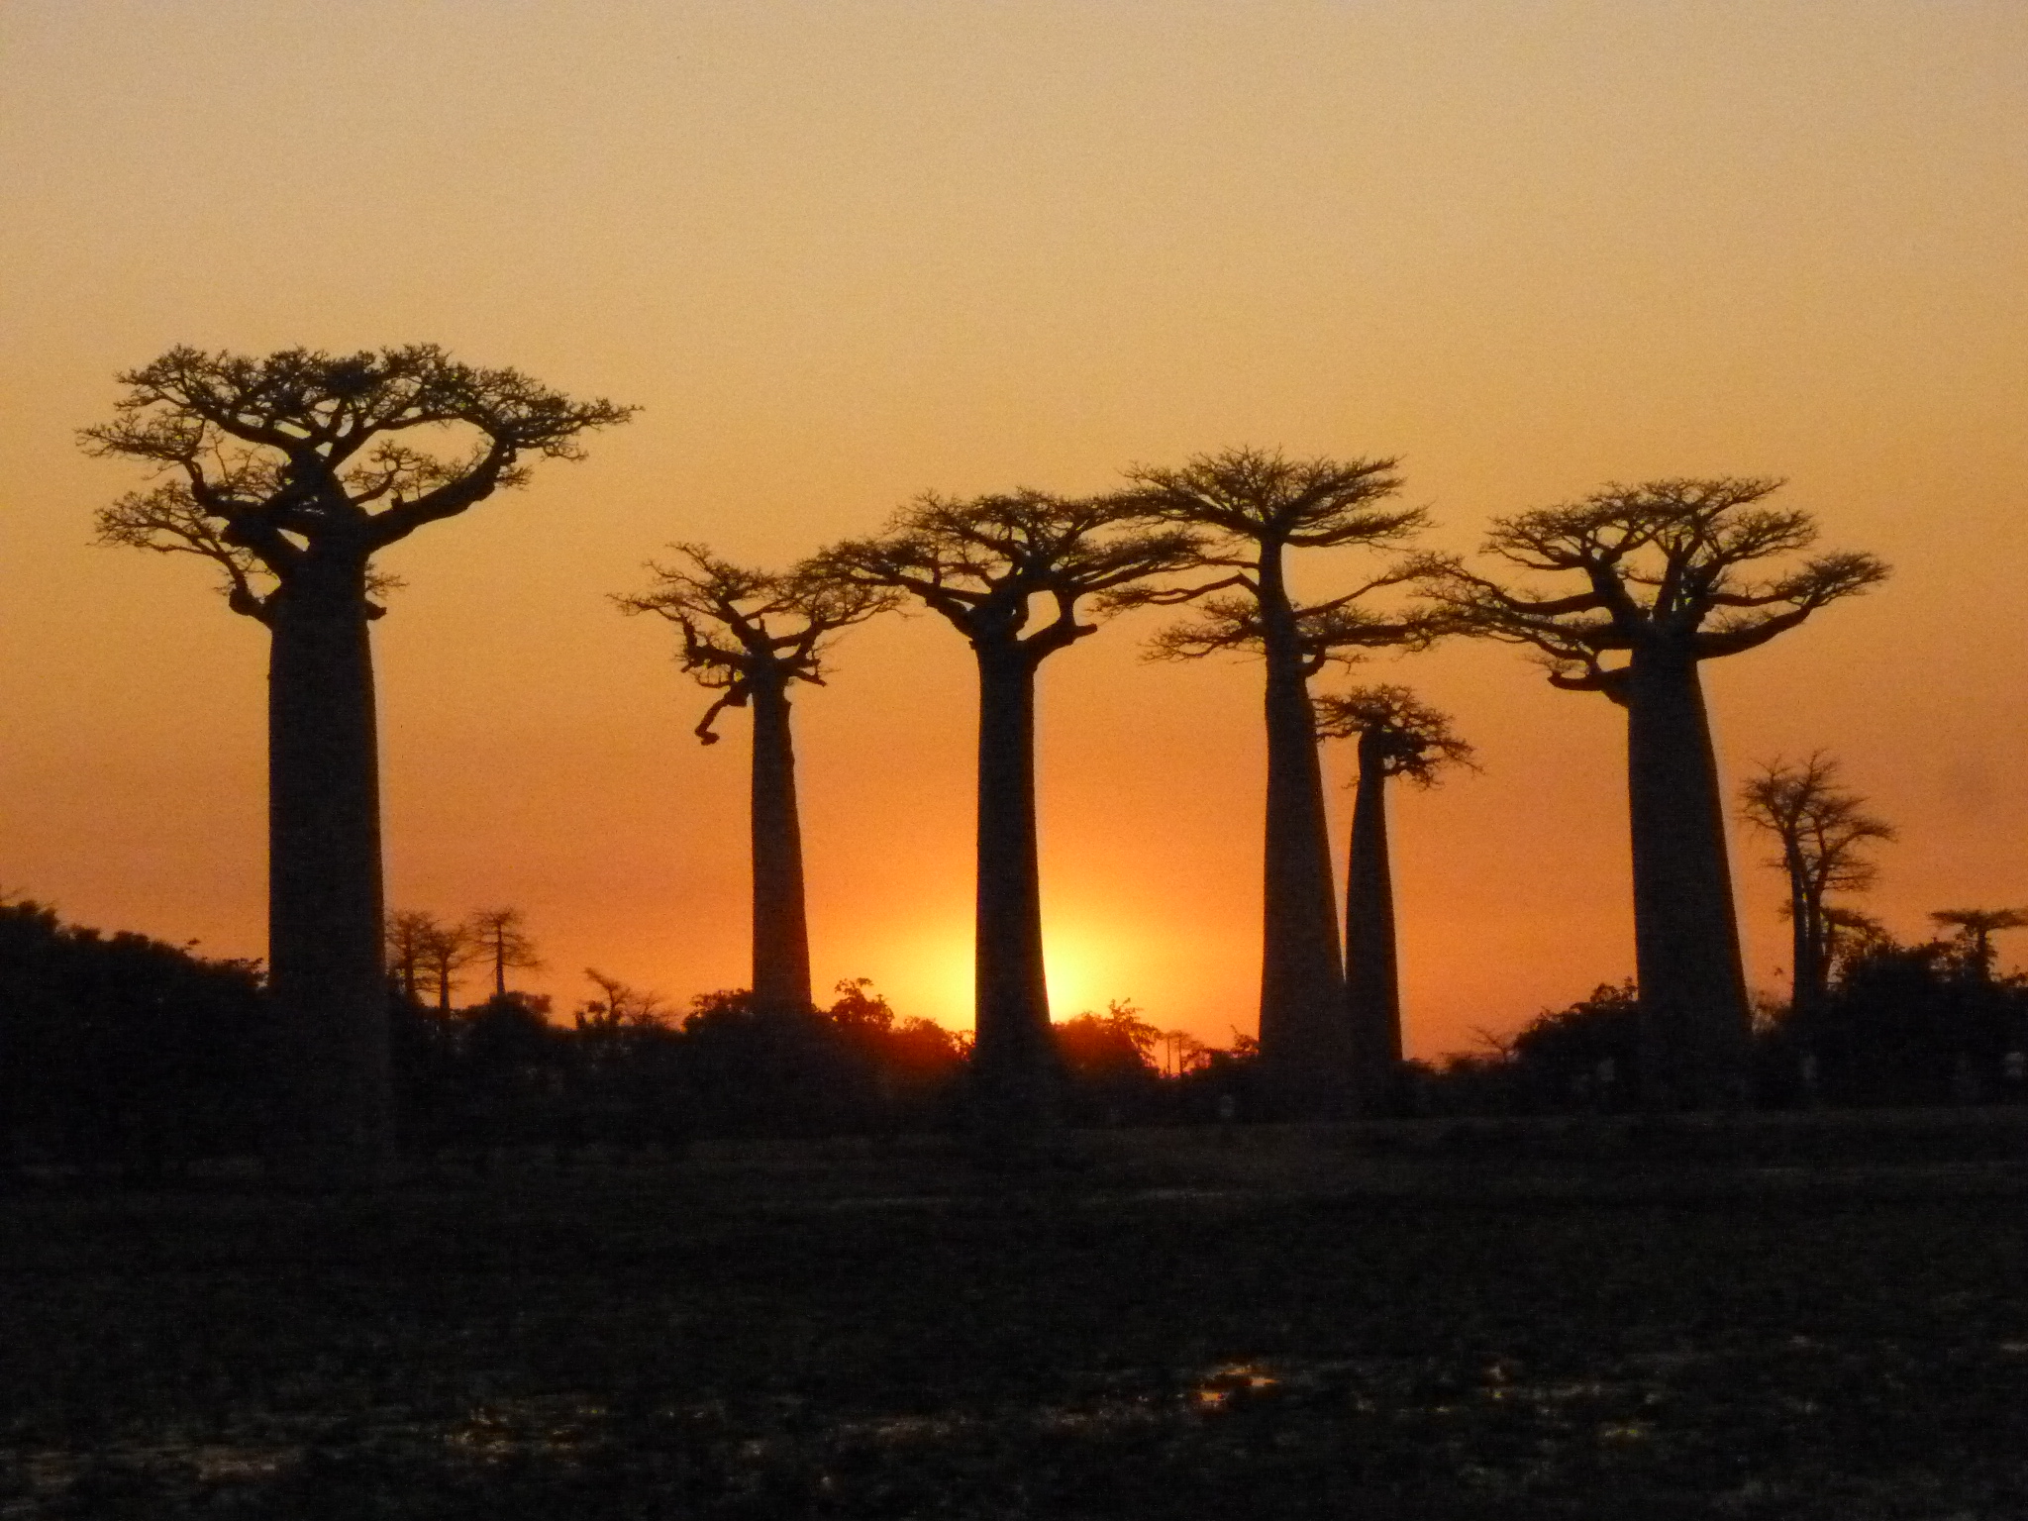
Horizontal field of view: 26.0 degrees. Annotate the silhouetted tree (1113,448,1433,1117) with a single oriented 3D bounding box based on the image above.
[{"bbox_3d":[7.016,0.622,119.000,8.408,18.279,8.155,-2,-4,0],"label":"silhouetted tree"}]

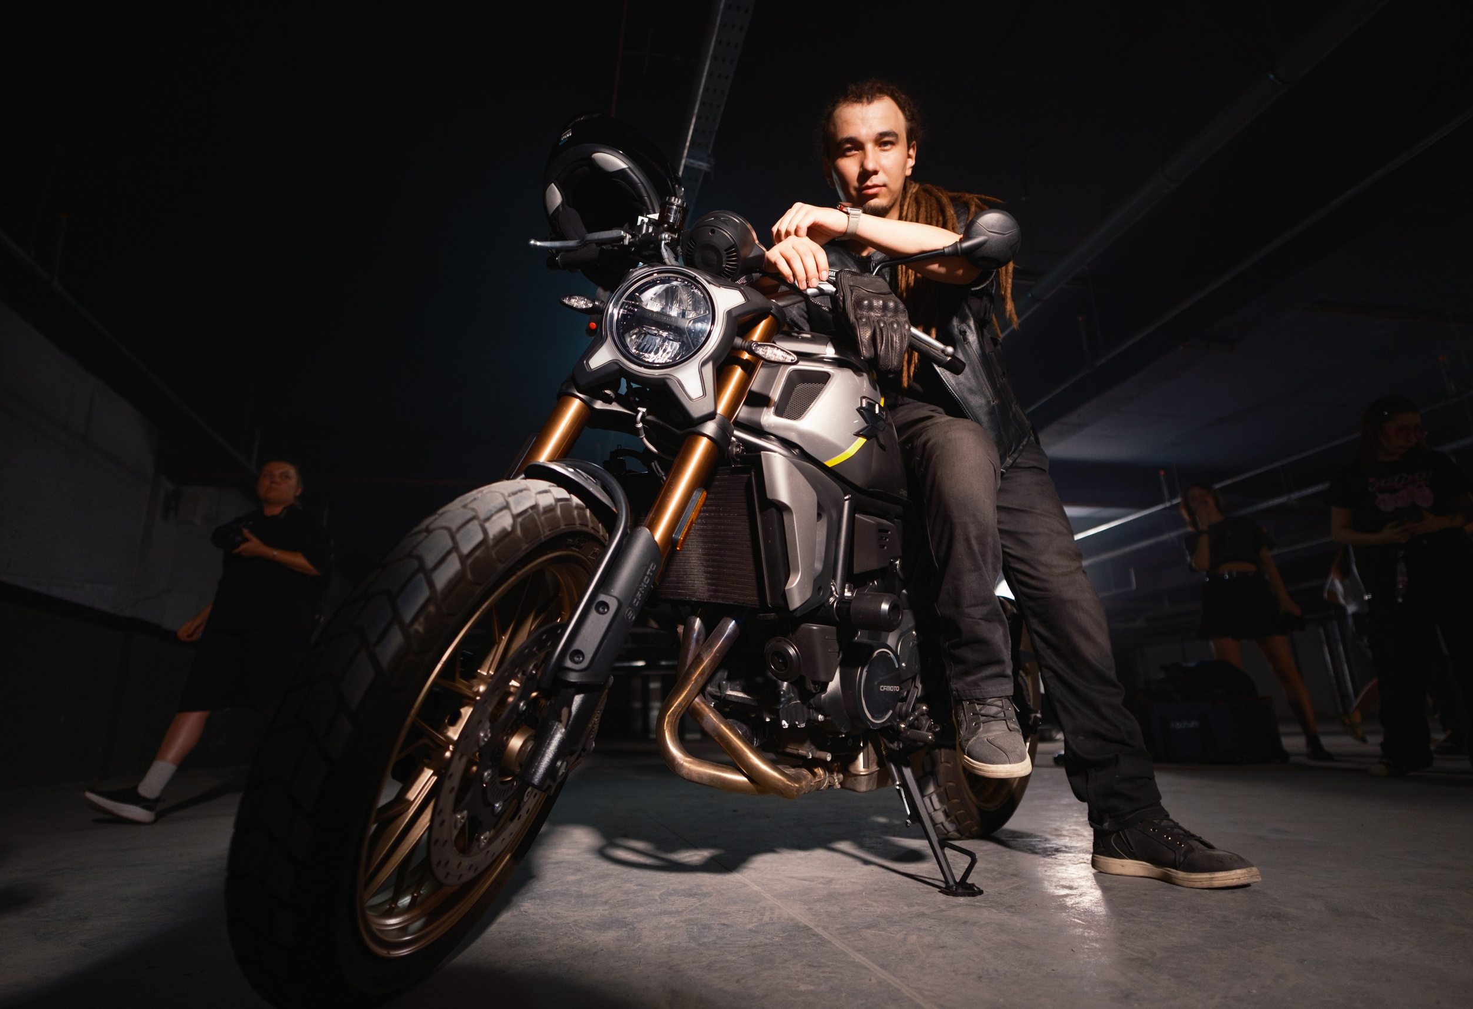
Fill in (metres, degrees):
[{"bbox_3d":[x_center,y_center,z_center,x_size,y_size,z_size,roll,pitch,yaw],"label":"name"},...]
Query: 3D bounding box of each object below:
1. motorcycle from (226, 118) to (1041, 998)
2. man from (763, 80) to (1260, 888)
[{"bbox_3d":[0.206,0.031,1.544,0.802,1.389,2.056,-10,-17,40],"label":"motorcycle"},{"bbox_3d":[0.501,-0.064,1.552,0.707,1.540,0.704,-6,-17,15],"label":"man"}]

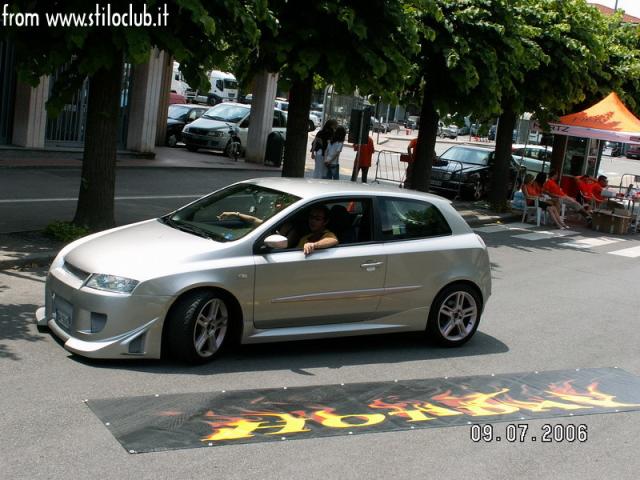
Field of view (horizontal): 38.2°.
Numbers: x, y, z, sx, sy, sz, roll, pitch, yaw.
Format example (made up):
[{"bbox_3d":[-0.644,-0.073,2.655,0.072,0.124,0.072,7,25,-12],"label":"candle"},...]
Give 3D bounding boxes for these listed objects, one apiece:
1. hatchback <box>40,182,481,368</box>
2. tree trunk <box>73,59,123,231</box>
[{"bbox_3d":[-0.311,0.138,8.408,4.190,1.440,1.790,1,10,-35],"label":"hatchback"},{"bbox_3d":[-3.207,-1.410,13.574,0.560,2.520,0.560,6,8,0],"label":"tree trunk"}]

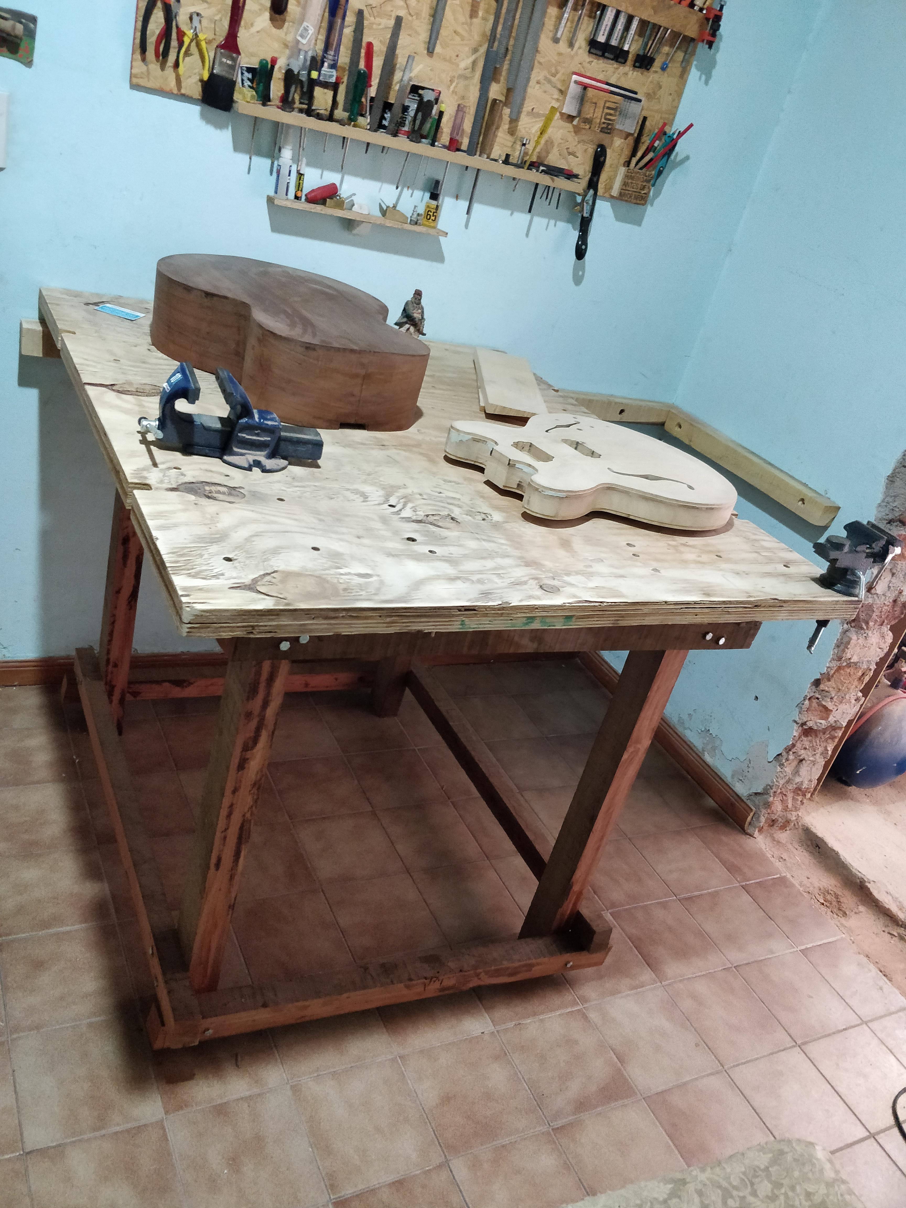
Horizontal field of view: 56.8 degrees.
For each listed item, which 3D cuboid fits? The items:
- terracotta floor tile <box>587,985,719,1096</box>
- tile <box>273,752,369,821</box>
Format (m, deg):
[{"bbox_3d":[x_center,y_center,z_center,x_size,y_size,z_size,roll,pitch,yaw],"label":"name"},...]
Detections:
[{"bbox_3d":[0.424,0.926,1.783,0.203,0.010,0.193,-2,35,-29],"label":"terracotta floor tile"},{"bbox_3d":[-0.339,0.463,2.107,0.198,0.010,0.198,-3,36,-29],"label":"tile"}]

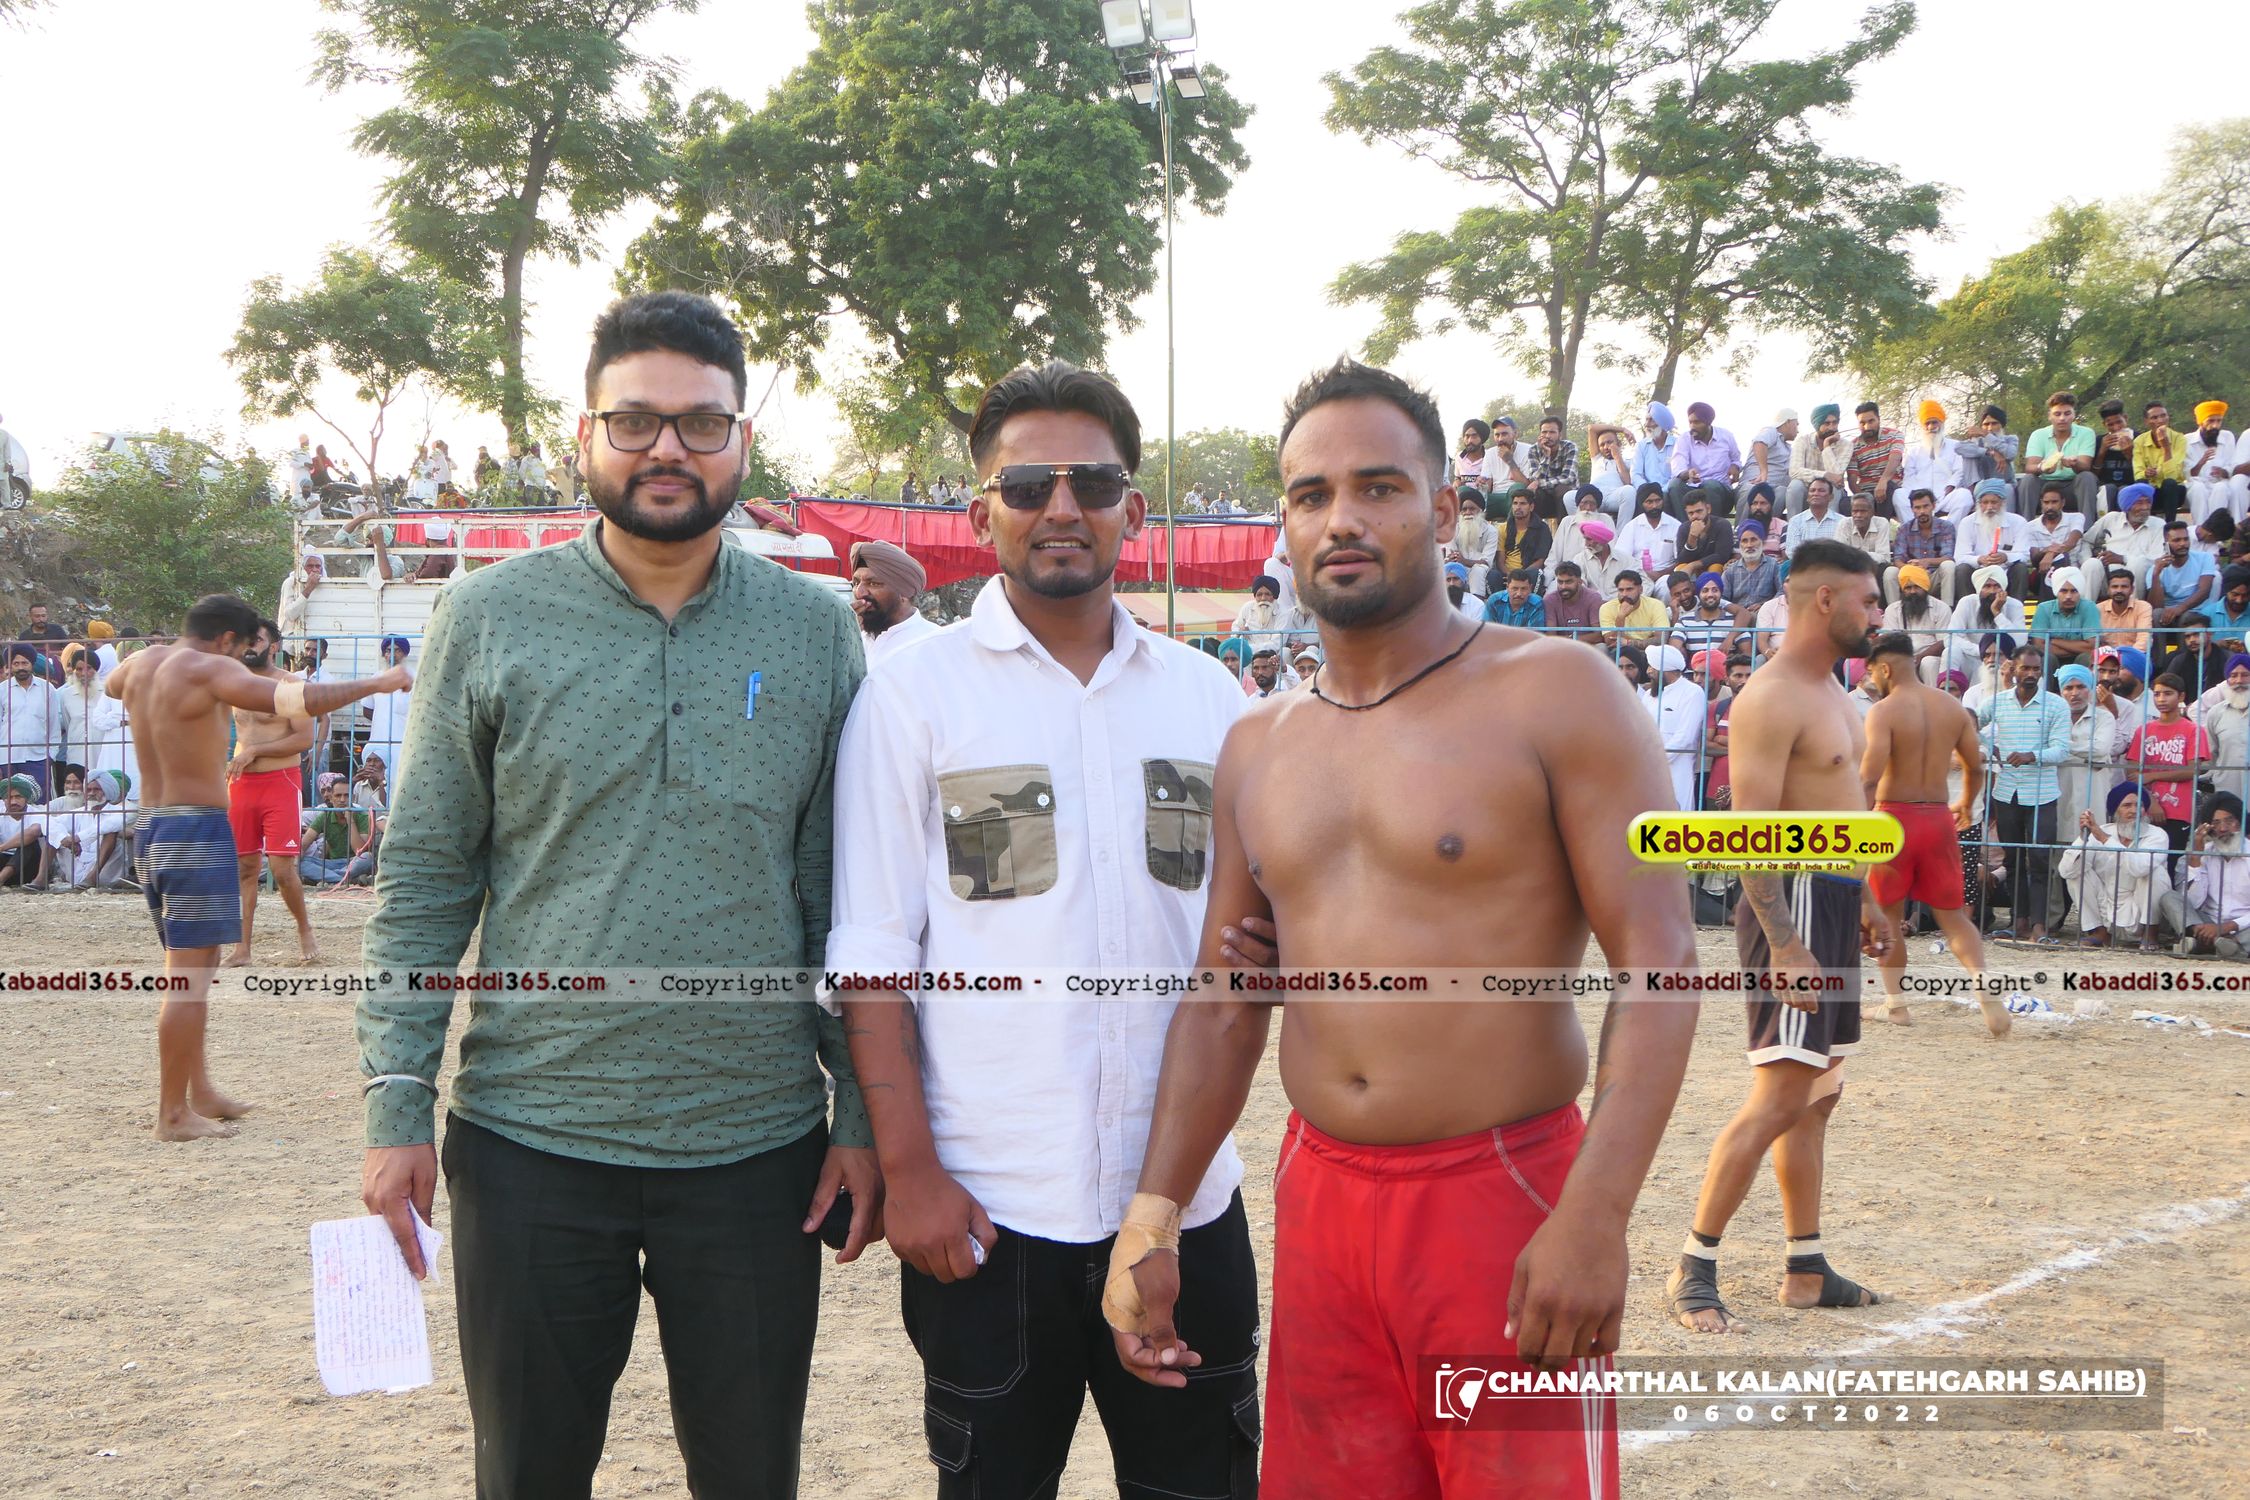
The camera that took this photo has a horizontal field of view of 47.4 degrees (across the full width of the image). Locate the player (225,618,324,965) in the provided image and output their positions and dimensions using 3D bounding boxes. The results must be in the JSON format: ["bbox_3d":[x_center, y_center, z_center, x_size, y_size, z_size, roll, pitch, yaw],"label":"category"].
[{"bbox_3d":[-4.411,0.214,13.300,0.530,1.780,0.480,0,1,-6],"label":"player"}]

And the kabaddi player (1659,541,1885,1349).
[{"bbox_3d":[1.475,0.405,5.820,0.500,1.760,0.520,1,1,30],"label":"kabaddi player"}]

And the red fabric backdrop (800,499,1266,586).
[{"bbox_3d":[-0.954,-2.150,27.000,5.800,0.950,0.250,-1,2,-29],"label":"red fabric backdrop"}]

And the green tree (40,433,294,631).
[{"bbox_3d":[-11.953,-2.679,32.000,3.200,2.600,2.800,-1,1,-20],"label":"green tree"}]

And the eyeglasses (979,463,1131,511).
[{"bbox_3d":[-0.070,-0.275,2.670,0.150,0.050,0.145,0,2,-5],"label":"eyeglasses"}]

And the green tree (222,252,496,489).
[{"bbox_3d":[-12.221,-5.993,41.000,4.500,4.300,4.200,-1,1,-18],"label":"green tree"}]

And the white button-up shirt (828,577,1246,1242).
[{"bbox_3d":[-0.075,0.163,2.670,0.460,0.680,0.290,0,1,-12],"label":"white button-up shirt"}]

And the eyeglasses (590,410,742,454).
[{"bbox_3d":[-0.460,-0.320,2.580,0.148,0.046,0.145,0,6,-11],"label":"eyeglasses"}]

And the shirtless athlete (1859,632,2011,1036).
[{"bbox_3d":[3.460,0.352,10.950,0.620,1.690,0.520,0,1,-9],"label":"shirtless athlete"}]

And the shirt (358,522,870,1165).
[{"bbox_3d":[-0.525,0.093,2.630,0.520,0.650,0.290,0,1,-13],"label":"shirt"}]

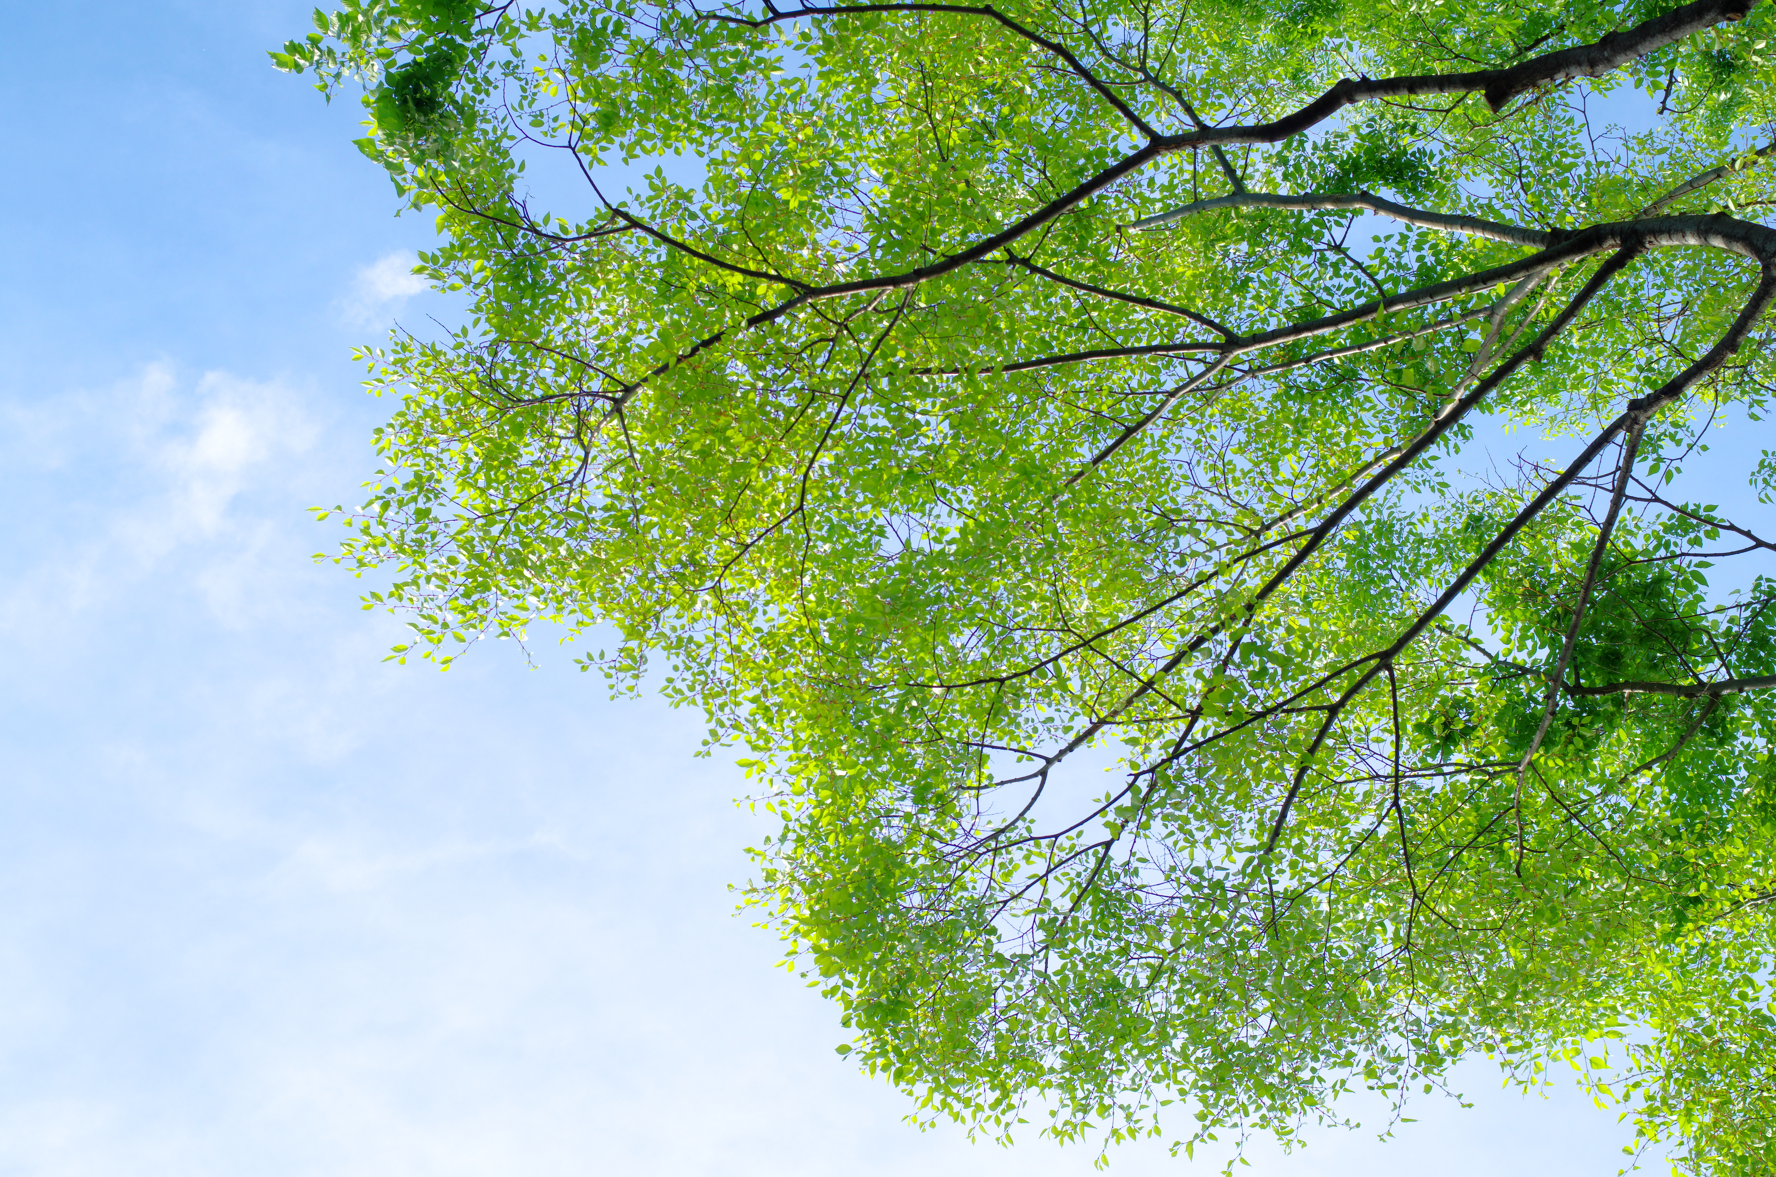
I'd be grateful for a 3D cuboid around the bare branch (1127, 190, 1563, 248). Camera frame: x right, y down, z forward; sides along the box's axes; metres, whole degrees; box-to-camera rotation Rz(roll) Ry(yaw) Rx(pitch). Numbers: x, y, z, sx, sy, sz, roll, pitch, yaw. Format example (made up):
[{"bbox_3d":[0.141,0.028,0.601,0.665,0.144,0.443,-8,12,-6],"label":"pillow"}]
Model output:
[{"bbox_3d":[1.070,-0.876,7.000,1.020,0.180,0.200,0,-42,0],"label":"bare branch"}]

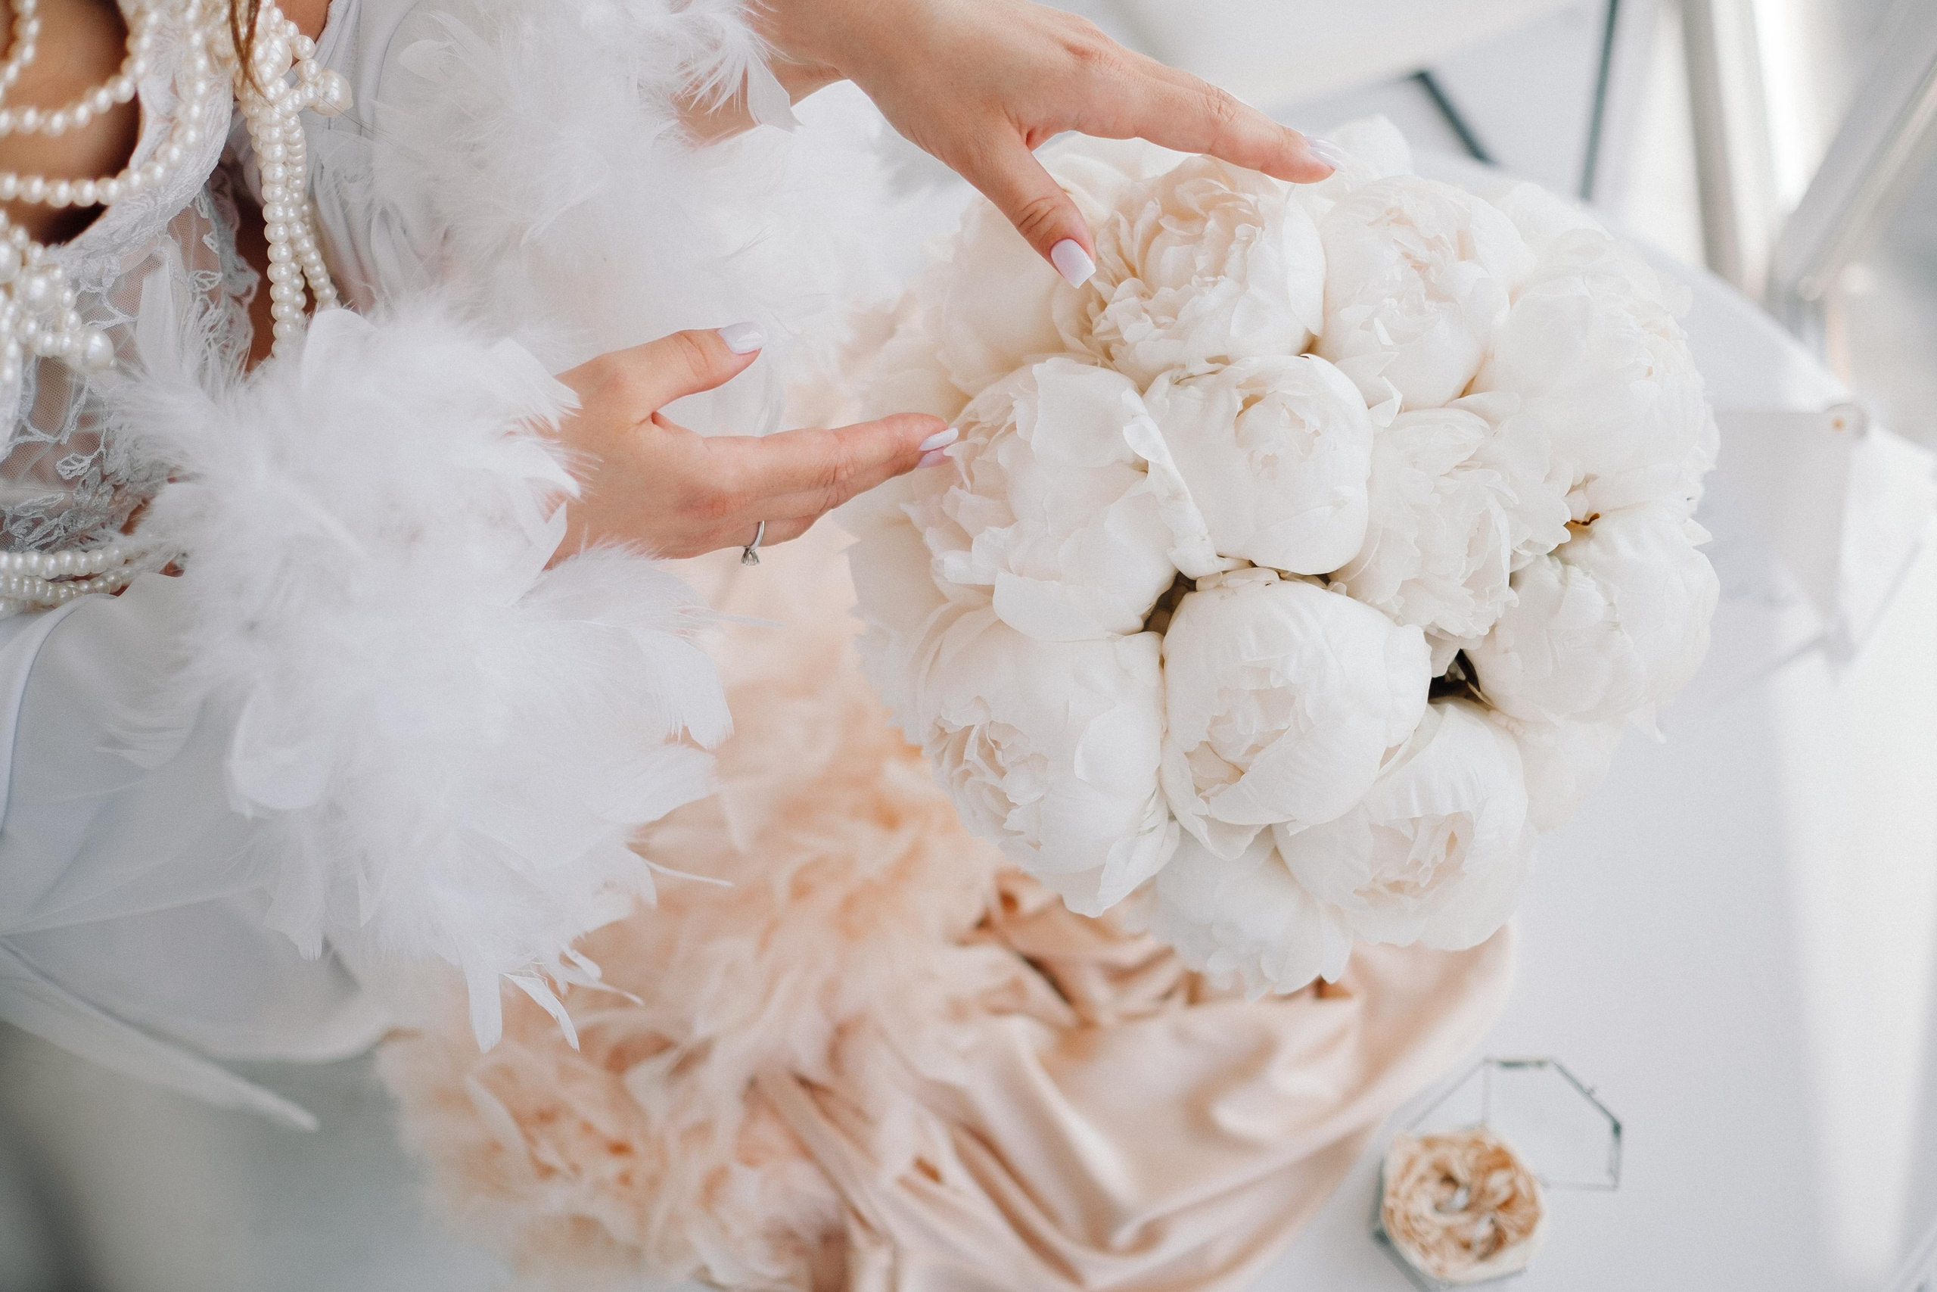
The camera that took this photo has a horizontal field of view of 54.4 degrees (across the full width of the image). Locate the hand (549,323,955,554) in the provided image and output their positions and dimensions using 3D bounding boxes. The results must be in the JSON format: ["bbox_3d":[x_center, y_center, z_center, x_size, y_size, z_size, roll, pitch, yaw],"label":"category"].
[{"bbox_3d":[-0.084,-0.073,0.705,0.170,0.095,0.075,0,45,-9],"label":"hand"}]

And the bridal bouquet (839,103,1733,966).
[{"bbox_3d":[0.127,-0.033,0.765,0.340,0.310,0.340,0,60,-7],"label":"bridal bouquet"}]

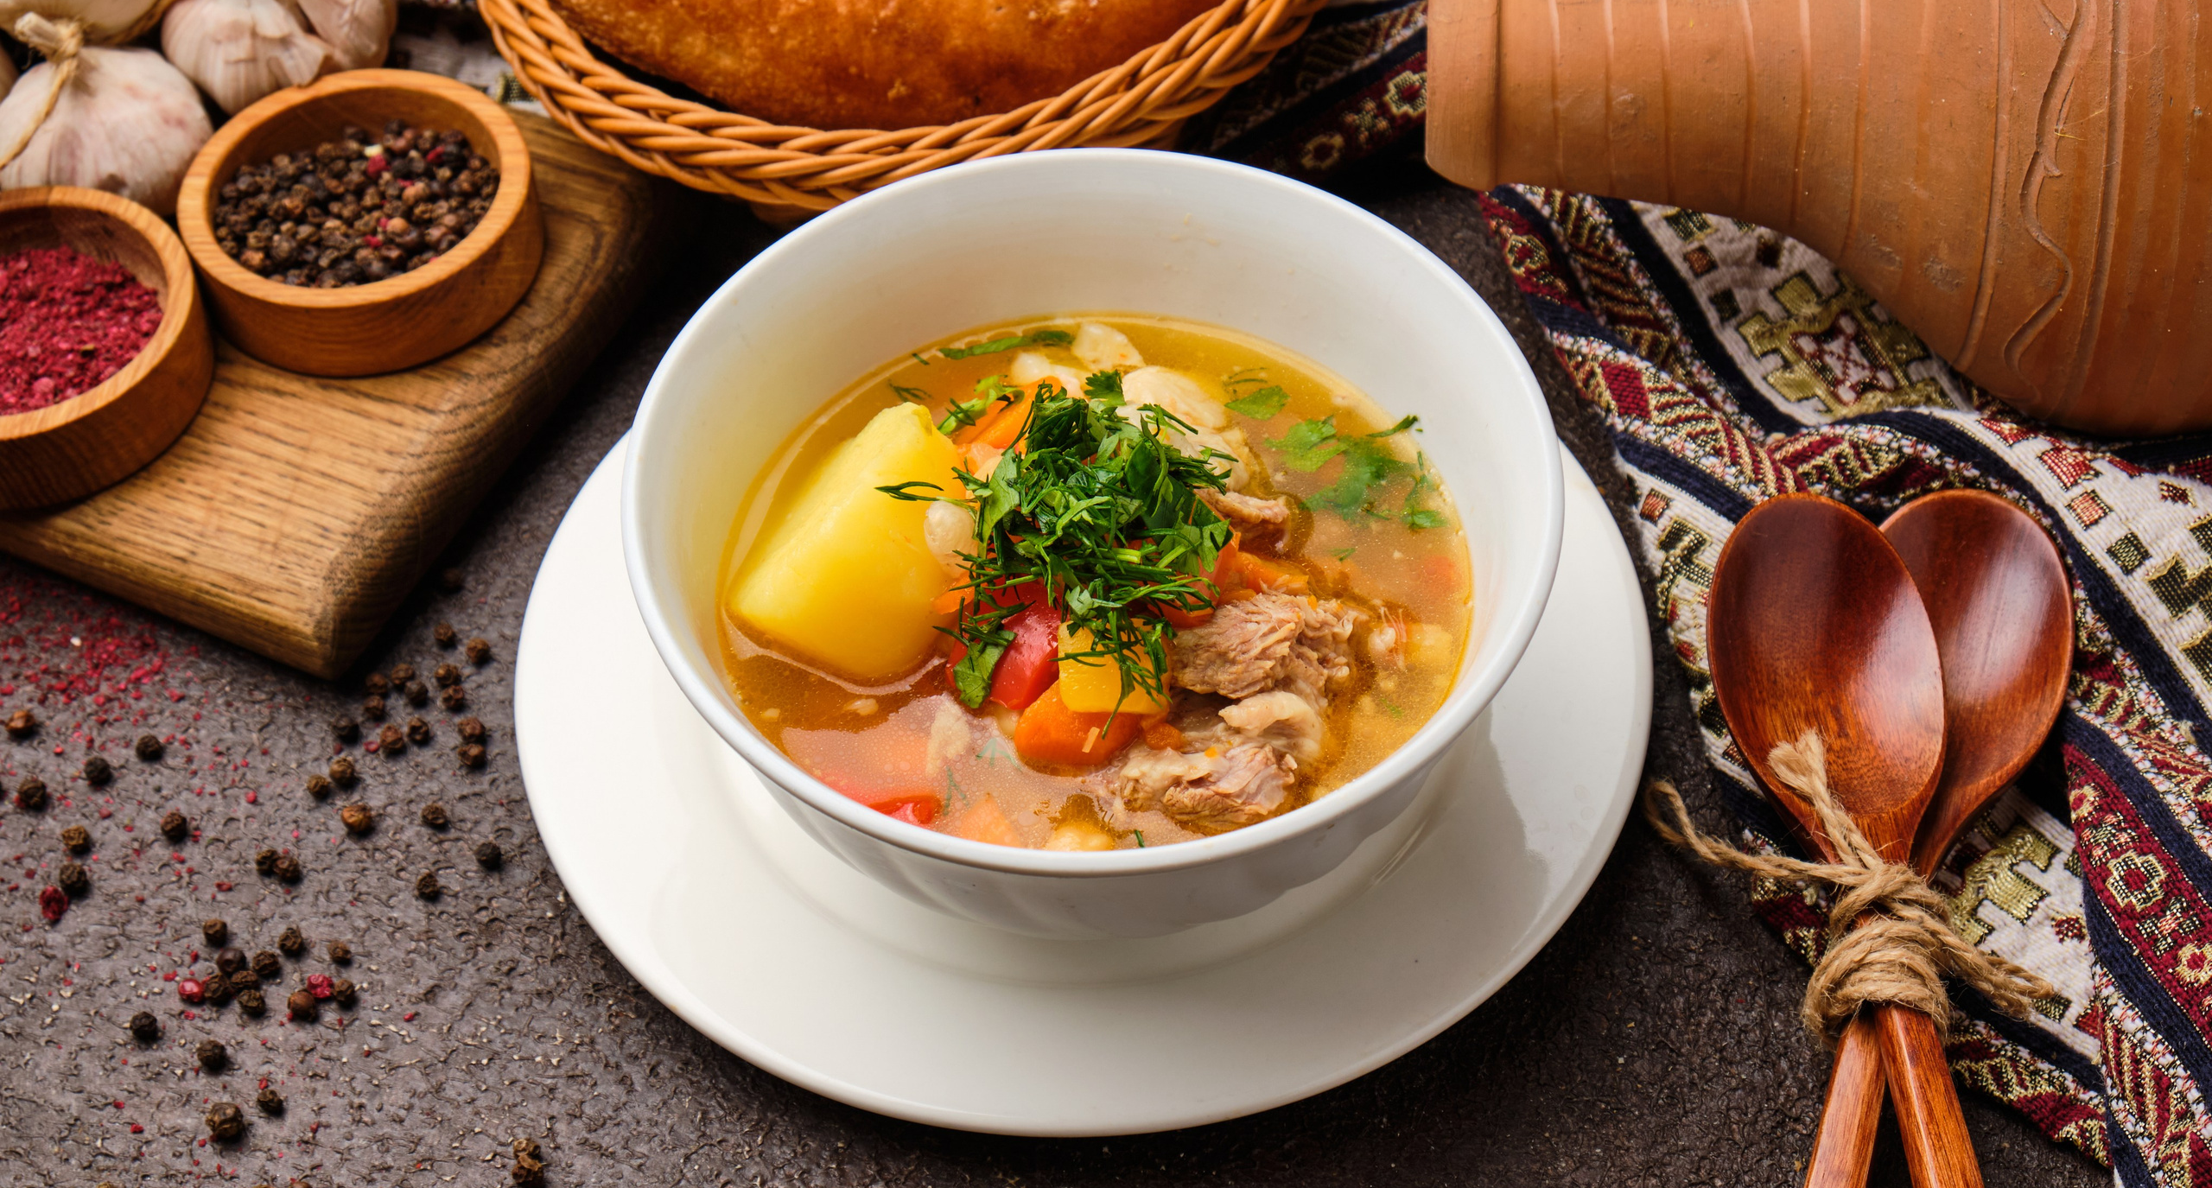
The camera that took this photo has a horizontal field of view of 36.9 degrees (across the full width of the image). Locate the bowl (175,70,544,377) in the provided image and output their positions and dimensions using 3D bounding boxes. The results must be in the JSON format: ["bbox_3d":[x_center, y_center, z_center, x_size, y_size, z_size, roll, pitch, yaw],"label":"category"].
[{"bbox_3d":[-0.143,-0.071,0.639,0.066,0.021,0.066,-2,50,0],"label":"bowl"}]

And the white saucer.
[{"bbox_3d":[-0.004,0.015,0.594,0.200,0.021,0.200,-1,50,1],"label":"white saucer"}]

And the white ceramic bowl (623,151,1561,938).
[{"bbox_3d":[-0.002,0.001,0.570,0.155,0.063,0.155,-1,50,1],"label":"white ceramic bowl"}]

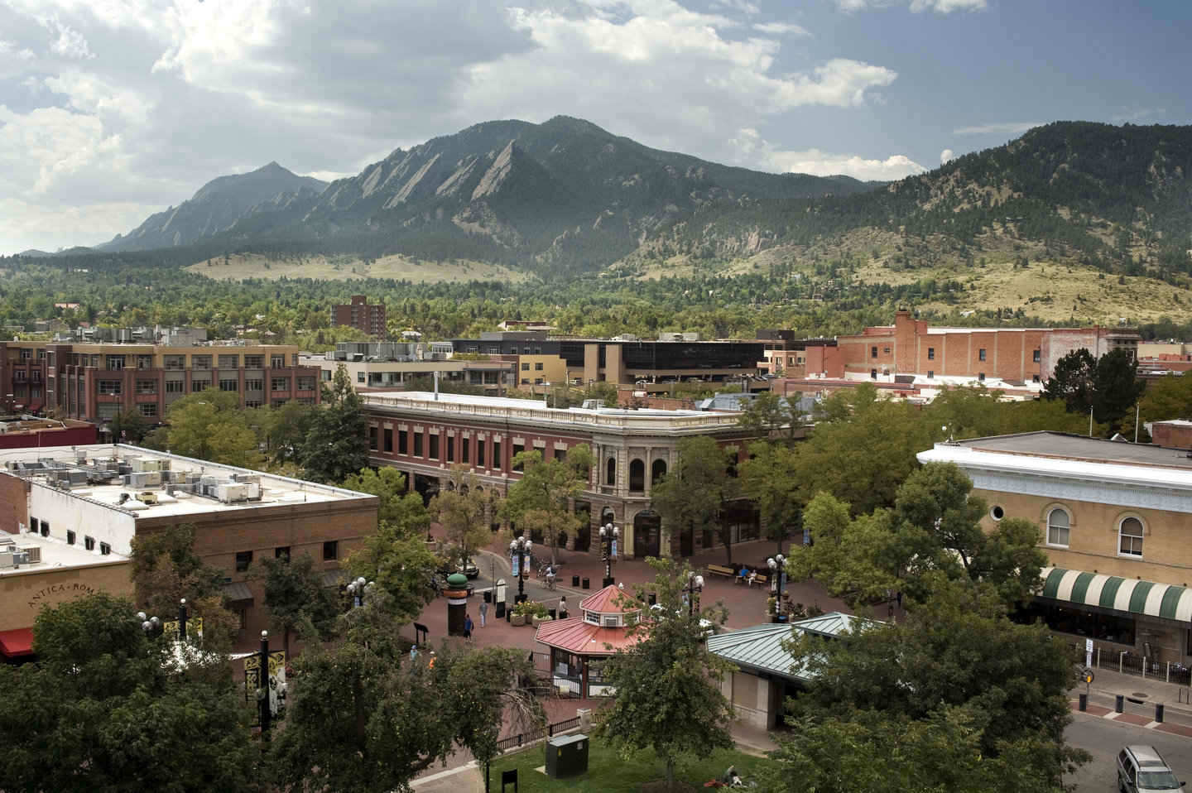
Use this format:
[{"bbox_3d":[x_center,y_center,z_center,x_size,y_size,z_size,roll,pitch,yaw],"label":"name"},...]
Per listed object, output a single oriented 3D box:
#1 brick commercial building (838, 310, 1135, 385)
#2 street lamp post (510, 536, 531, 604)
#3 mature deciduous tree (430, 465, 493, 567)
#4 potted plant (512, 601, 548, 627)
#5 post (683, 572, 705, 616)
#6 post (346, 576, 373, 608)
[{"bbox_3d":[55.392,-1.553,168.855,9.800,21.000,42.400,-2,4,-42],"label":"brick commercial building"},{"bbox_3d":[-5.074,11.878,79.594,1.450,4.637,1.450,-2,4,-43],"label":"street lamp post"},{"bbox_3d":[-9.563,9.442,82.911,4.700,9.130,4.700,0,3,0],"label":"mature deciduous tree"},{"bbox_3d":[-4.338,14.337,76.526,2.400,1.500,1.800,1,3,0],"label":"potted plant"},{"bbox_3d":[5.599,12.569,67.595,1.400,4.700,1.400,-2,4,-42],"label":"post"},{"bbox_3d":[-13.752,12.944,67.733,1.500,4.920,1.500,0,3,-11],"label":"post"}]

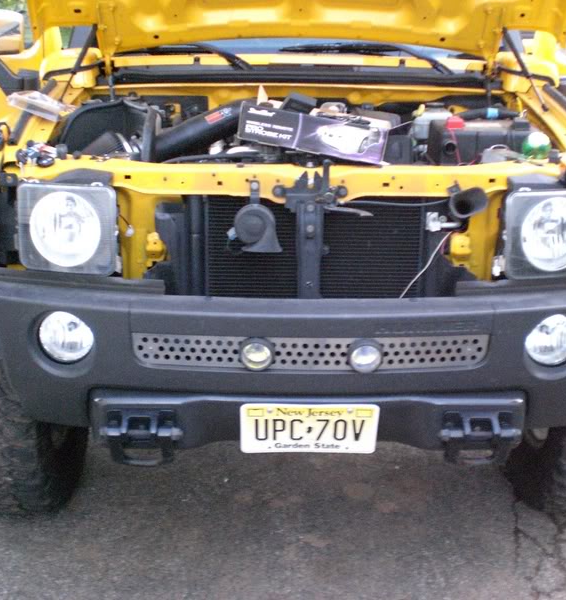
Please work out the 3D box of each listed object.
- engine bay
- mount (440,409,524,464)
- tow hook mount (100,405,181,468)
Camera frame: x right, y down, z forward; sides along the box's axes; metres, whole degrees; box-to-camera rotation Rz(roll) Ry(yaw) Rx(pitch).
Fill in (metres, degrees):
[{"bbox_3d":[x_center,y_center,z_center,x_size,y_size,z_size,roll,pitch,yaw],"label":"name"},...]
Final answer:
[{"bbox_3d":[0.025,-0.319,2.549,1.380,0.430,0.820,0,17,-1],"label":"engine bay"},{"bbox_3d":[0.463,0.320,2.059,0.178,0.115,0.095,0,17,-1],"label":"mount"},{"bbox_3d":[-0.328,0.319,2.049,0.178,0.115,0.095,0,17,-1],"label":"tow hook mount"}]

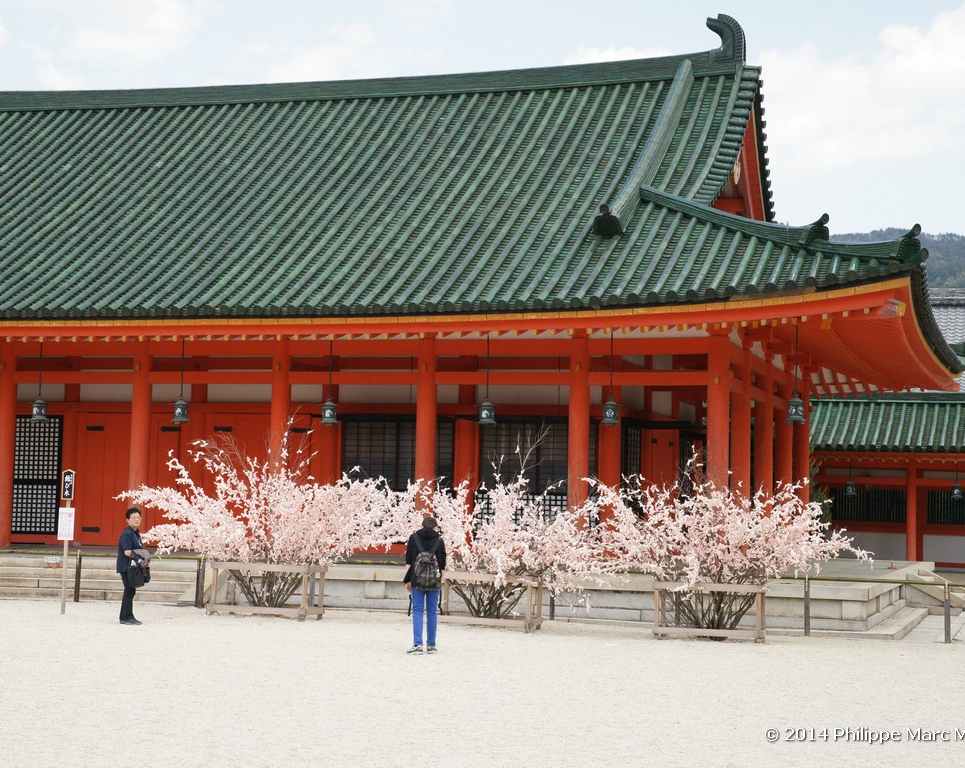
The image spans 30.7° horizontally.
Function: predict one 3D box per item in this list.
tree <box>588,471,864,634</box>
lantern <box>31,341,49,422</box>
[{"bbox_3d":[3.343,2.342,24.469,3.850,2.430,3.000,0,-4,18],"label":"tree"},{"bbox_3d":[-8.033,-0.047,32.020,0.300,1.497,0.300,0,-4,18],"label":"lantern"}]

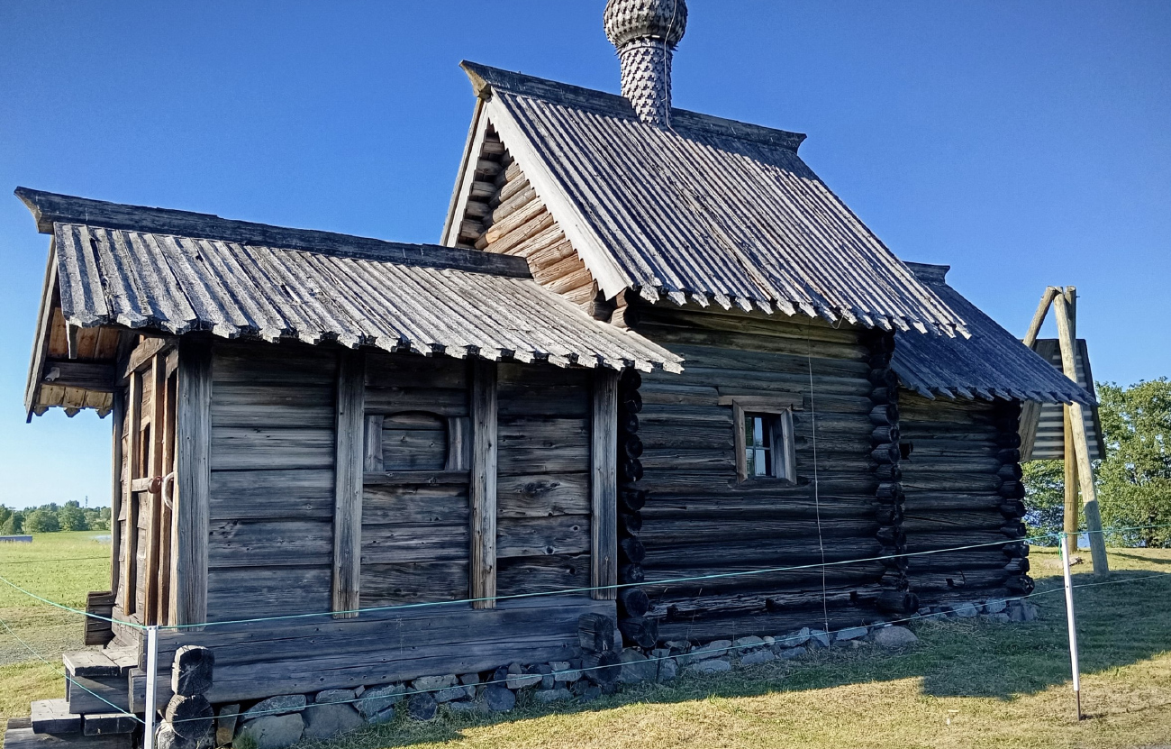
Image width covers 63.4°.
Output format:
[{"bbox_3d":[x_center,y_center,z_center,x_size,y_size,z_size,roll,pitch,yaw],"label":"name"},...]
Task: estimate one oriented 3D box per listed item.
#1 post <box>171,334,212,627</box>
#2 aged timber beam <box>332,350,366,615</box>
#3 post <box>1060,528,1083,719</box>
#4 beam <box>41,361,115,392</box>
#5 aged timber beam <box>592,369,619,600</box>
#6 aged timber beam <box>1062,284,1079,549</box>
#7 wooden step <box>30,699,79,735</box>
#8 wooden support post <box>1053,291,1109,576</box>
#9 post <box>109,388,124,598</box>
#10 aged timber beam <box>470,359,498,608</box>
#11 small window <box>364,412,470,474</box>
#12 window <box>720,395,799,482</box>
[{"bbox_3d":[-2.424,0.634,5.872,0.174,1.798,0.170,4,-8,-32],"label":"post"},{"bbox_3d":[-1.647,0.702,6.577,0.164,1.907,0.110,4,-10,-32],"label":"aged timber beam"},{"bbox_3d":[2.907,1.496,5.668,0.040,1.093,0.040,3,-9,-32],"label":"post"},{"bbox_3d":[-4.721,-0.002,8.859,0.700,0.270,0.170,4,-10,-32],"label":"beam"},{"bbox_3d":[0.139,0.833,7.712,0.192,1.907,0.110,4,-10,-32],"label":"aged timber beam"},{"bbox_3d":[8.325,0.845,16.250,0.200,4.651,0.200,0,13,27],"label":"aged timber beam"},{"bbox_3d":[-3.193,2.034,5.686,0.242,0.074,0.620,4,-8,-32],"label":"wooden step"},{"bbox_3d":[7.735,0.797,14.850,0.210,4.663,0.210,-9,-24,27],"label":"wooden support post"},{"bbox_3d":[-4.290,1.060,8.757,0.143,1.897,0.150,4,-8,-32],"label":"post"},{"bbox_3d":[-0.750,0.762,6.890,0.180,1.823,0.110,4,-8,-32],"label":"aged timber beam"},{"bbox_3d":[-1.181,0.482,6.705,0.787,0.434,0.100,4,-8,-32],"label":"small window"},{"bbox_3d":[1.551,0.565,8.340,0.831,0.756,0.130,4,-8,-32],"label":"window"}]

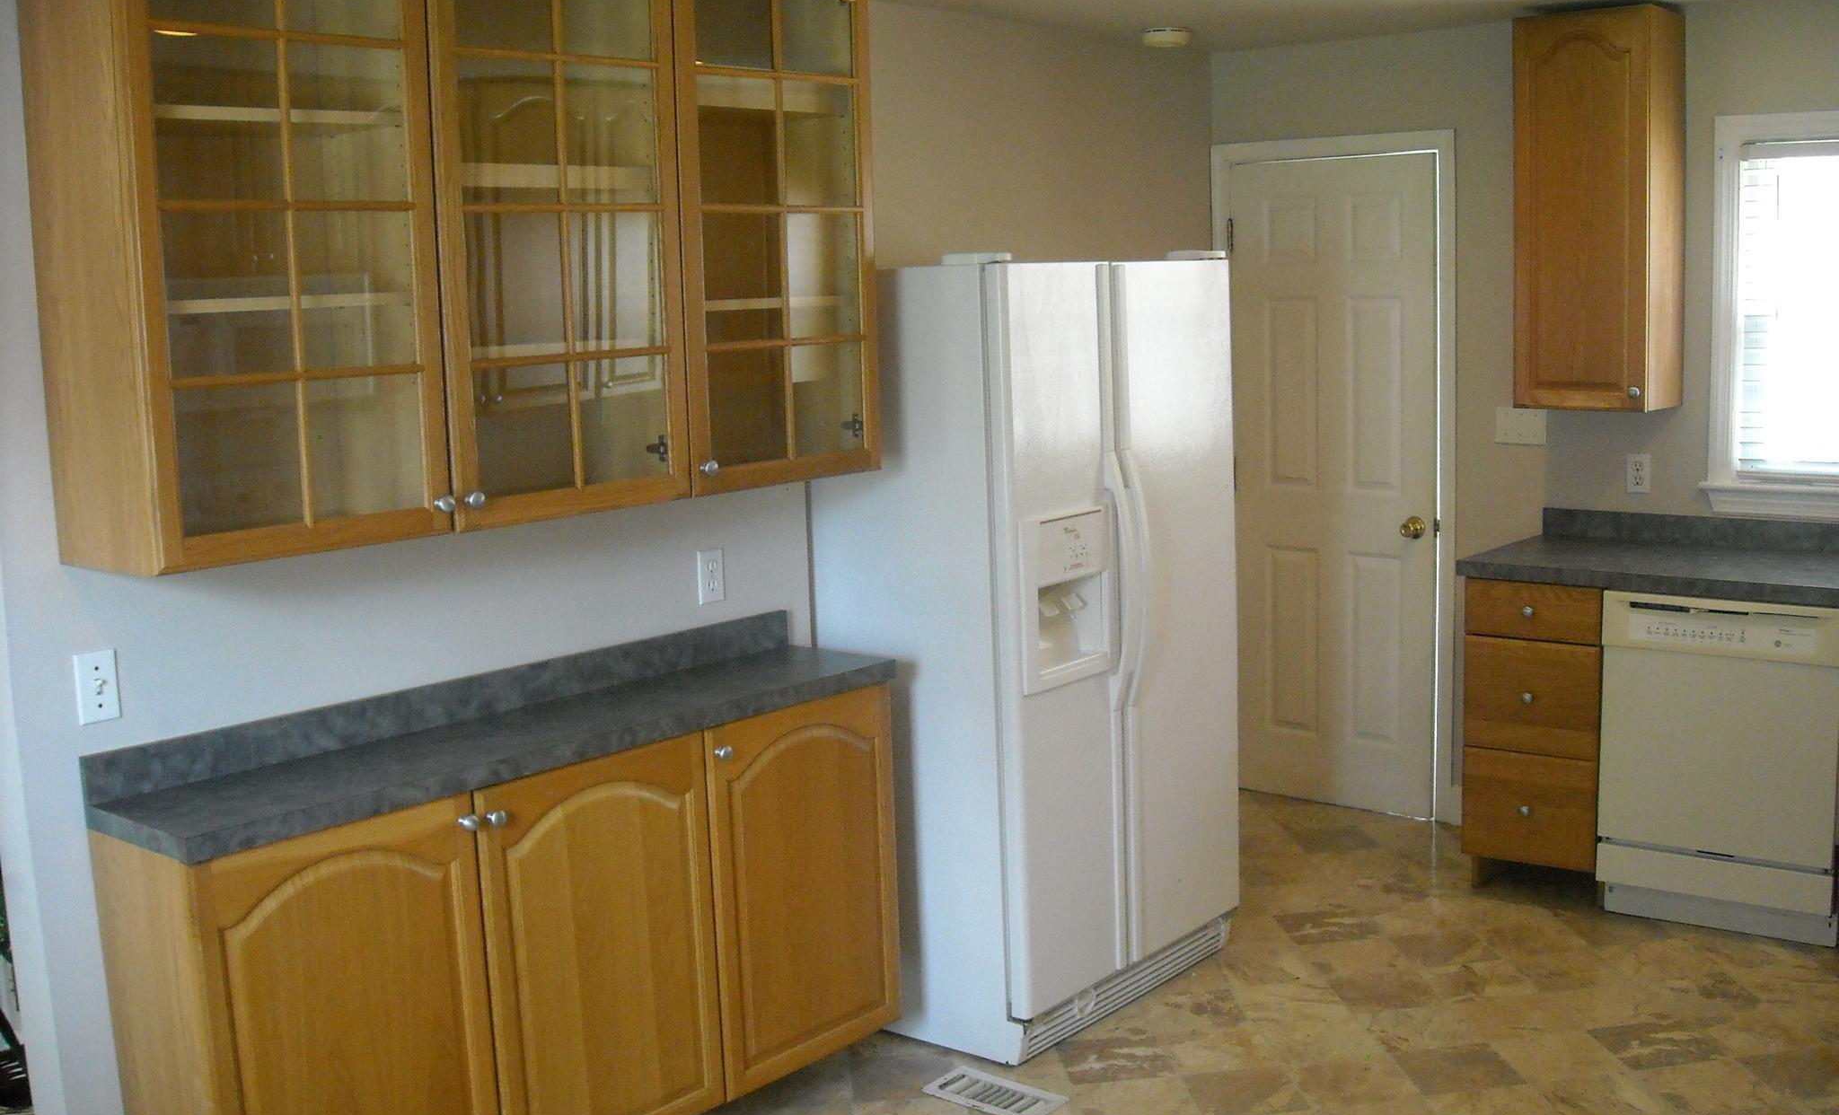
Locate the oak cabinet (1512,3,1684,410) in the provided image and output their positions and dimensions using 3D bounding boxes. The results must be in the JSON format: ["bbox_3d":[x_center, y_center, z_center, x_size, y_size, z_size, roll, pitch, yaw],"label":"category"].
[{"bbox_3d":[1.889,-0.950,5.166,0.367,1.064,0.299,5,10,40],"label":"oak cabinet"}]

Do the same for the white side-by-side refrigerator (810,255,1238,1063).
[{"bbox_3d":[0.218,0.169,4.553,0.833,1.785,0.896,5,10,40],"label":"white side-by-side refrigerator"}]

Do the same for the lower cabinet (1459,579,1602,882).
[{"bbox_3d":[1.843,0.469,5.221,0.369,0.894,0.638,5,10,40],"label":"lower cabinet"}]

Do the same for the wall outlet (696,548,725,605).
[{"bbox_3d":[-0.450,0.042,4.056,0.009,0.114,0.071,5,10,40],"label":"wall outlet"}]

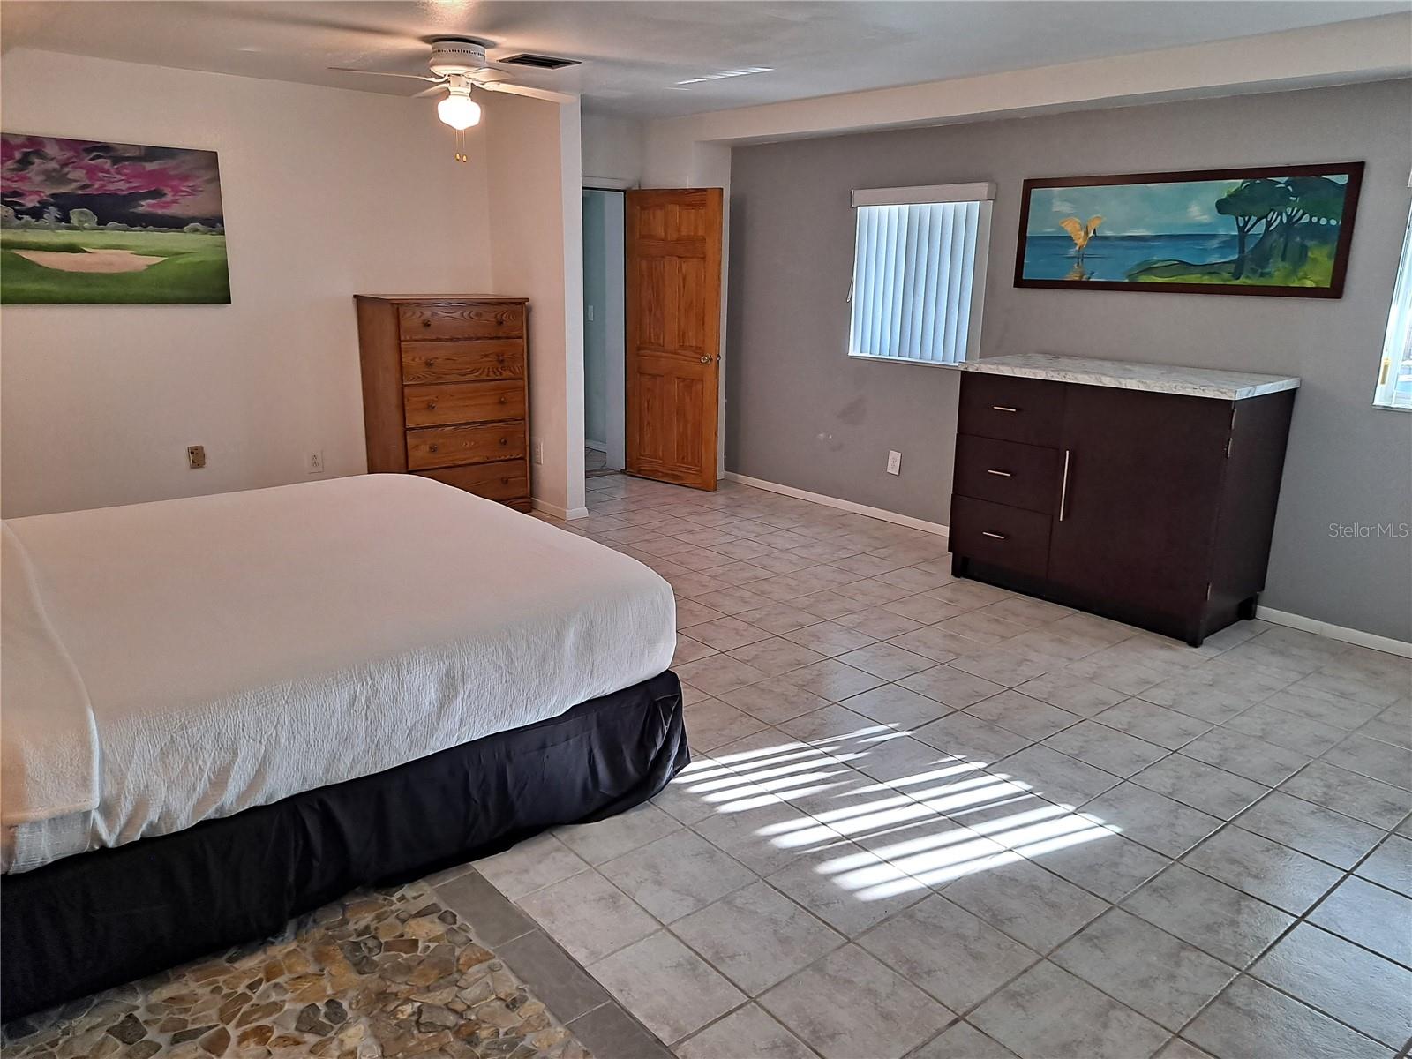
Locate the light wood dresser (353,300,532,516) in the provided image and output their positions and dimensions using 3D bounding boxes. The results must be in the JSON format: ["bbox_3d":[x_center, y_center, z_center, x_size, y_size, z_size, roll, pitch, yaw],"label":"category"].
[{"bbox_3d":[-1.554,-0.728,6.190,0.840,1.315,0.490,-10,19,-37],"label":"light wood dresser"}]

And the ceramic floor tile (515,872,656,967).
[{"bbox_3d":[-0.285,0.933,2.460,0.226,0.010,0.305,-11,19,-38],"label":"ceramic floor tile"}]

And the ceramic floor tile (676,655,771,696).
[{"bbox_3d":[0.049,0.562,3.929,0.305,0.010,0.305,-11,19,-39],"label":"ceramic floor tile"}]

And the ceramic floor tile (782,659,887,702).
[{"bbox_3d":[0.486,0.576,3.861,0.305,0.010,0.305,-11,19,-38],"label":"ceramic floor tile"}]

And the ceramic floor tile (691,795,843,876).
[{"bbox_3d":[0.169,0.851,2.845,0.305,0.010,0.305,-11,19,-39],"label":"ceramic floor tile"}]

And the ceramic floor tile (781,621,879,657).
[{"bbox_3d":[0.532,0.471,4.349,0.306,0.010,0.306,-11,19,-38],"label":"ceramic floor tile"}]

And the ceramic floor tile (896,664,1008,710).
[{"bbox_3d":[0.950,0.611,3.944,0.314,0.010,0.314,-11,19,-38],"label":"ceramic floor tile"}]

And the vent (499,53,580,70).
[{"bbox_3d":[-0.776,-2.176,4.773,0.305,0.020,0.255,-11,19,-38],"label":"vent"}]

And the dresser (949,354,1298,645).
[{"bbox_3d":[1.877,-0.200,4.805,0.607,1.092,1.321,-11,19,-39],"label":"dresser"}]

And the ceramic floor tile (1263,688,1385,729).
[{"bbox_3d":[2.237,0.650,3.710,0.305,0.010,0.305,-11,19,-38],"label":"ceramic floor tile"}]

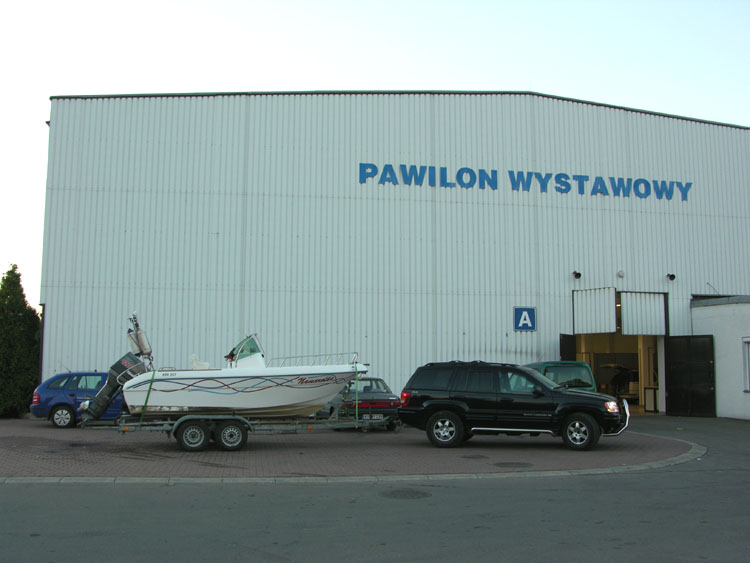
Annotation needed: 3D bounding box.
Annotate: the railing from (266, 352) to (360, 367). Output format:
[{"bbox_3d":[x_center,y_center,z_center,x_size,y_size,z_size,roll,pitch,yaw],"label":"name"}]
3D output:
[{"bbox_3d":[-1.336,1.713,16.559,1.989,0.330,1.650,1,-6,-7],"label":"railing"}]

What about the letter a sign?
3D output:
[{"bbox_3d":[4.967,1.241,25.010,0.770,0.790,0.050,1,-6,-10],"label":"letter a sign"}]

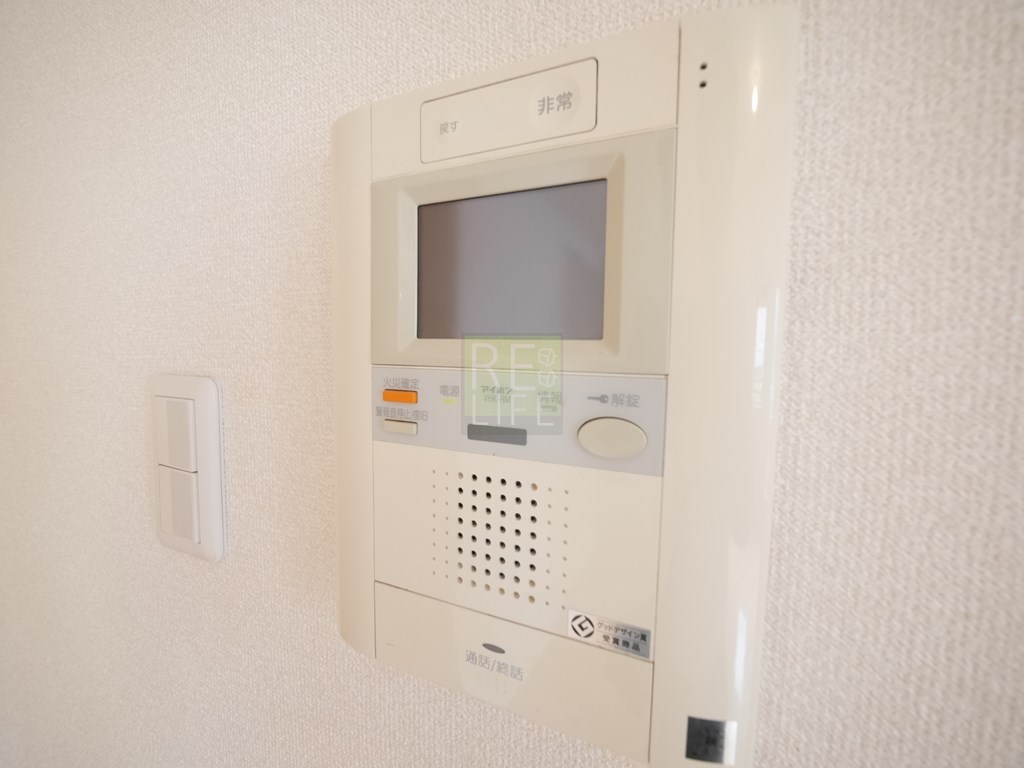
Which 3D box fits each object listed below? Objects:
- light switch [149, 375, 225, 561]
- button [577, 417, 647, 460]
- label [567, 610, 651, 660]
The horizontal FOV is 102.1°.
[{"bbox_3d":[-0.219,0.055,0.274,0.070,0.120,0.010,3,5,23],"label":"light switch"},{"bbox_3d":[0.033,0.018,0.136,0.023,0.014,0.003,3,5,23],"label":"button"},{"bbox_3d":[0.033,0.085,0.141,0.027,0.010,0.001,3,5,23],"label":"label"}]

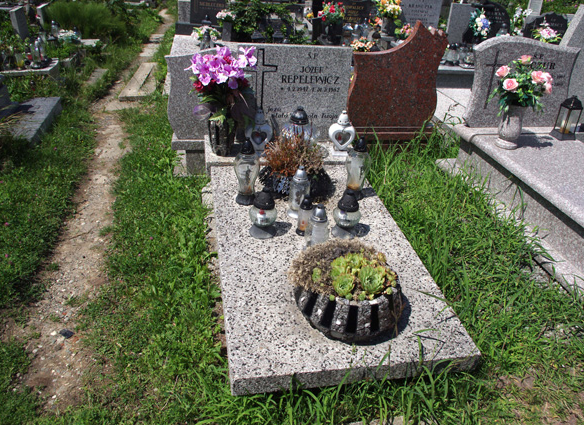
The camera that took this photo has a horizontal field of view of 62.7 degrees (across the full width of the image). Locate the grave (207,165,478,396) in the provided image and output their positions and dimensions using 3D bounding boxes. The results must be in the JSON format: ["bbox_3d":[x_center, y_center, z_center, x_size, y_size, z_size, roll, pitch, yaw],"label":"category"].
[{"bbox_3d":[0.104,0.152,2.155,0.857,0.075,1.389,-2,34,-12],"label":"grave"}]

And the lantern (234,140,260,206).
[{"bbox_3d":[-0.222,-0.205,2.353,0.123,0.334,0.123,-2,30,-10],"label":"lantern"}]

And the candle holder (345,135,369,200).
[{"bbox_3d":[0.344,-0.233,2.474,0.126,0.332,0.126,-2,30,-10],"label":"candle holder"}]

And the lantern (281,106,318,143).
[{"bbox_3d":[0.037,-0.451,2.688,0.190,0.280,0.190,-2,33,-12],"label":"lantern"}]

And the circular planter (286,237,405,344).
[{"bbox_3d":[0.215,0.283,1.720,0.395,0.200,0.395,4,32,-3],"label":"circular planter"}]

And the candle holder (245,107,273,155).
[{"bbox_3d":[-0.195,-0.508,3.030,0.168,0.298,0.100,-2,33,-11],"label":"candle holder"}]

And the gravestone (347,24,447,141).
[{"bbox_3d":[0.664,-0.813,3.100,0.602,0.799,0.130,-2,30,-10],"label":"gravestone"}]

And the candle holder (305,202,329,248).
[{"bbox_3d":[0.110,0.059,2.084,0.092,0.226,0.092,-2,30,-10],"label":"candle holder"}]

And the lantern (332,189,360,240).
[{"bbox_3d":[0.276,-0.001,2.401,0.138,0.240,0.138,-2,33,-11],"label":"lantern"}]

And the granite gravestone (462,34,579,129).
[{"bbox_3d":[1.565,-0.893,3.353,0.790,0.560,0.120,-3,30,-15],"label":"granite gravestone"}]

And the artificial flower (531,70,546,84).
[{"bbox_3d":[1.471,-0.805,2.860,0.090,0.080,0.090,-2,31,-12],"label":"artificial flower"}]

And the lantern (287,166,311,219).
[{"bbox_3d":[0.034,-0.113,2.514,0.105,0.275,0.105,-2,33,-11],"label":"lantern"}]

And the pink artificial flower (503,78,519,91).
[{"bbox_3d":[1.325,-0.776,2.905,0.097,0.079,0.070,17,34,20],"label":"pink artificial flower"}]

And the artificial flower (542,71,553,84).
[{"bbox_3d":[1.650,-0.870,3.089,0.075,0.090,0.075,6,24,41],"label":"artificial flower"}]

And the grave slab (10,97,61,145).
[{"bbox_3d":[-2.104,-0.679,3.649,0.460,0.120,0.920,-2,31,-12],"label":"grave slab"}]

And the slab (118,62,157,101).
[{"bbox_3d":[-1.506,-1.318,4.840,0.256,0.070,1.188,-1,32,-9],"label":"slab"}]

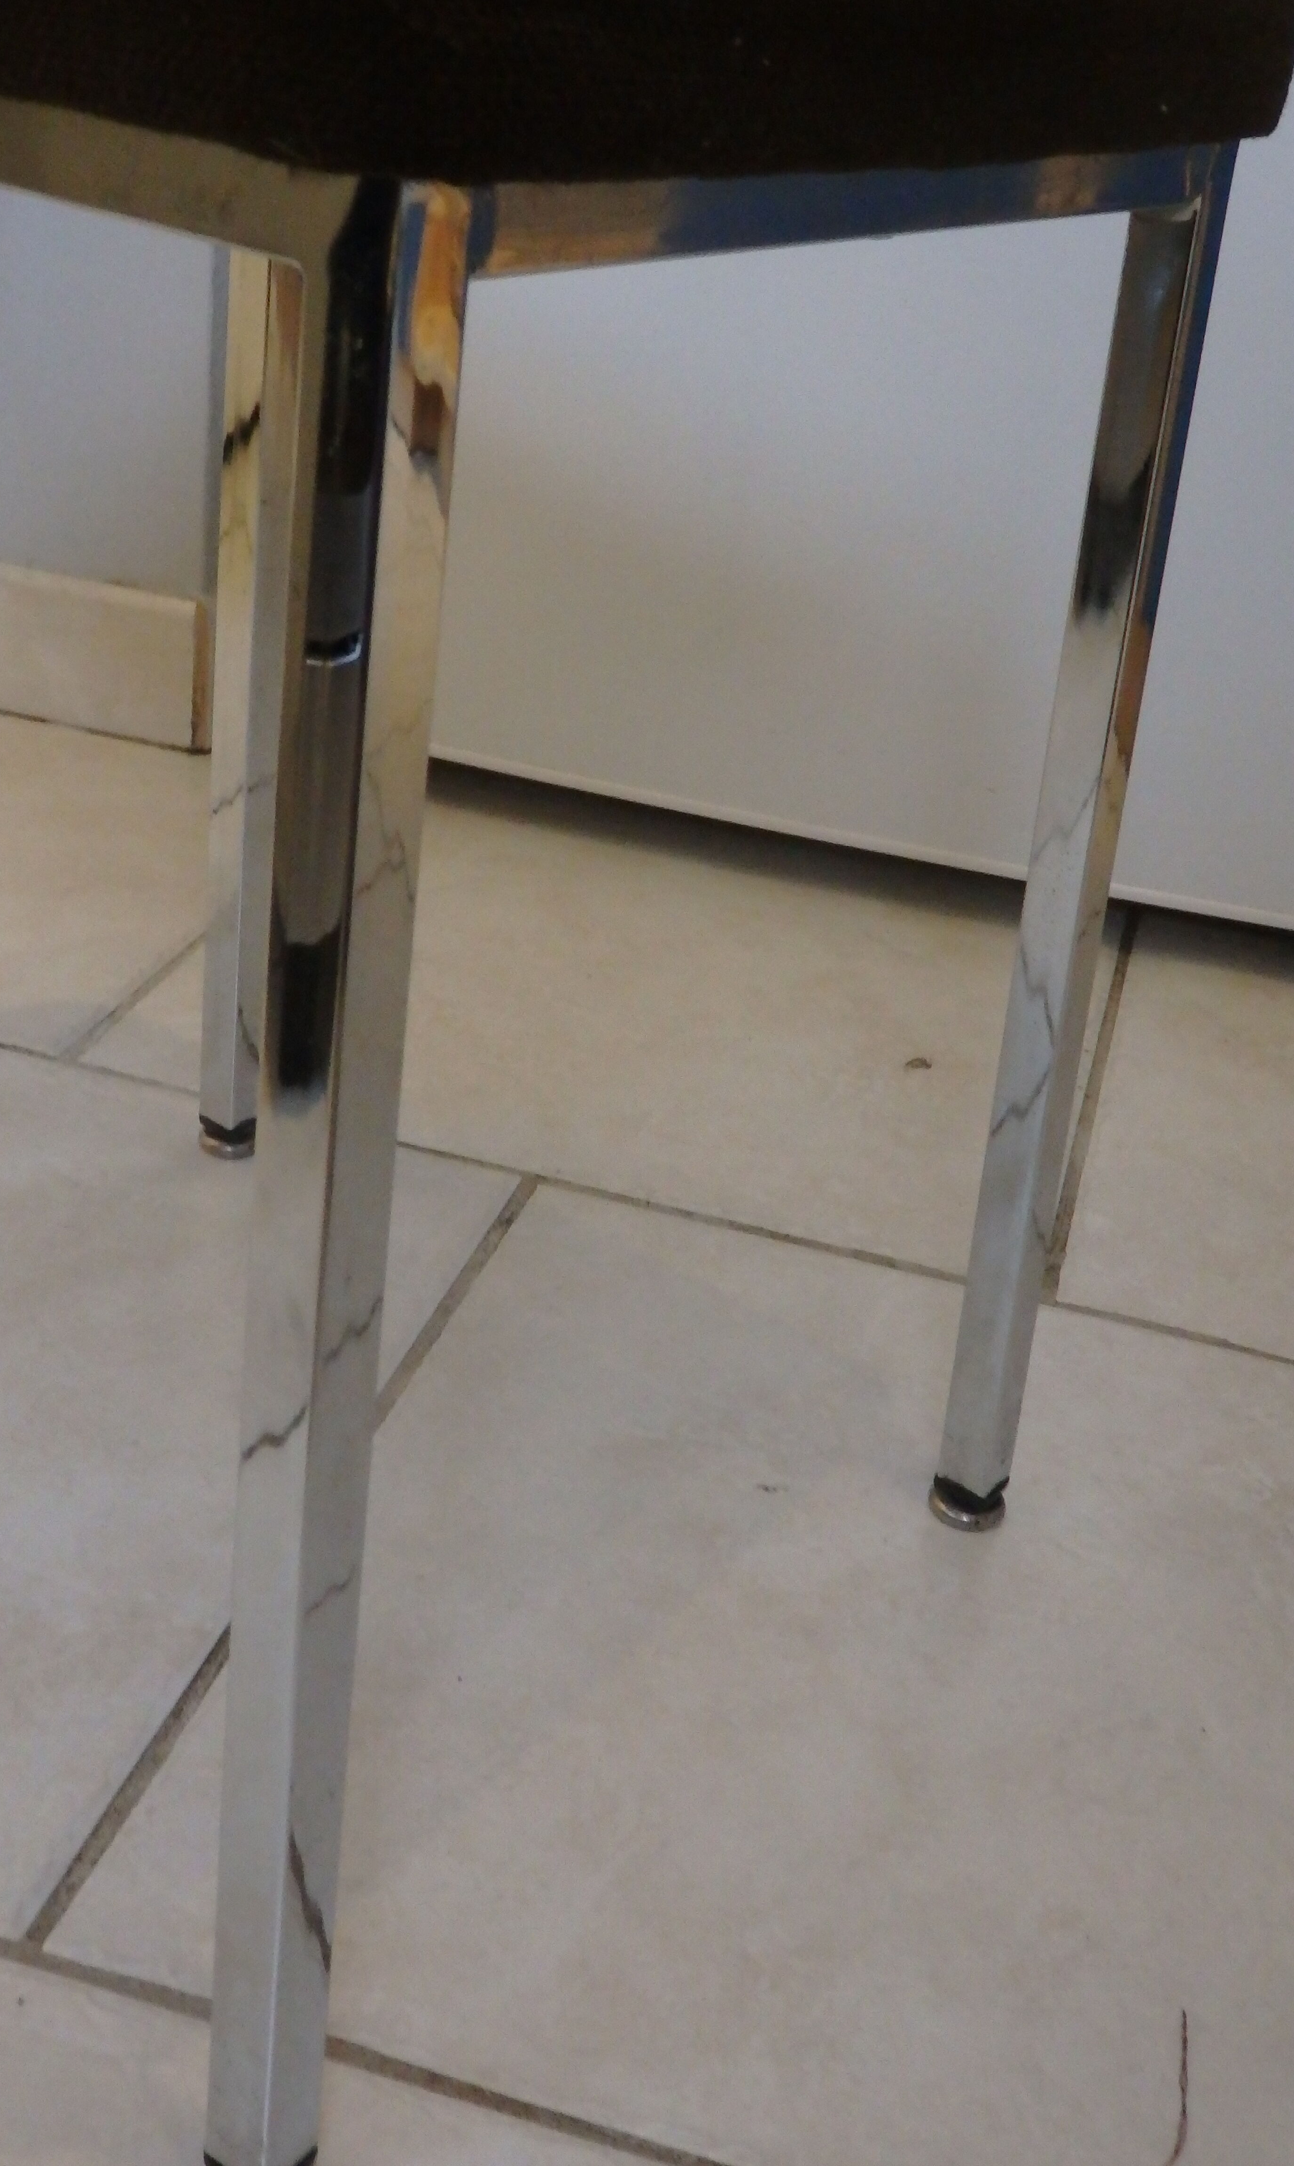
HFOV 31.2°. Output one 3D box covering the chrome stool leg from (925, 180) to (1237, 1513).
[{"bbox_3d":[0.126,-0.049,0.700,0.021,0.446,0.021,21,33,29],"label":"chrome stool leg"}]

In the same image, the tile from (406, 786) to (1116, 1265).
[{"bbox_3d":[0.008,-0.048,1.161,0.429,0.010,0.429,13,28,10],"label":"tile"}]

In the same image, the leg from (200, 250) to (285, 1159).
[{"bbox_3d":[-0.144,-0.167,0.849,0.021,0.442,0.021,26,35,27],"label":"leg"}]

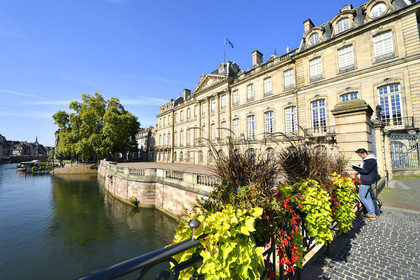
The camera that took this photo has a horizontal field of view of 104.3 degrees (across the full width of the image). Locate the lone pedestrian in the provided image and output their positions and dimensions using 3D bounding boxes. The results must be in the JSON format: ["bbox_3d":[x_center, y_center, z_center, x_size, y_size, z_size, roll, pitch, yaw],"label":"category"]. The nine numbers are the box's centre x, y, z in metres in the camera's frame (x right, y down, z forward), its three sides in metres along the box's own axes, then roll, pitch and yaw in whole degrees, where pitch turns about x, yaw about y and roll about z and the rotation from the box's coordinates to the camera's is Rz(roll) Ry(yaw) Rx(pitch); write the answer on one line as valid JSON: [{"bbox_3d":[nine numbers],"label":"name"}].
[{"bbox_3d":[3.919,1.092,4.122,0.500,1.700,0.500,-5,-7,40],"label":"lone pedestrian"}]

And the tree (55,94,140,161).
[{"bbox_3d":[-41.411,-3.927,63.268,26.000,26.000,22.000,4,-7,-33],"label":"tree"}]

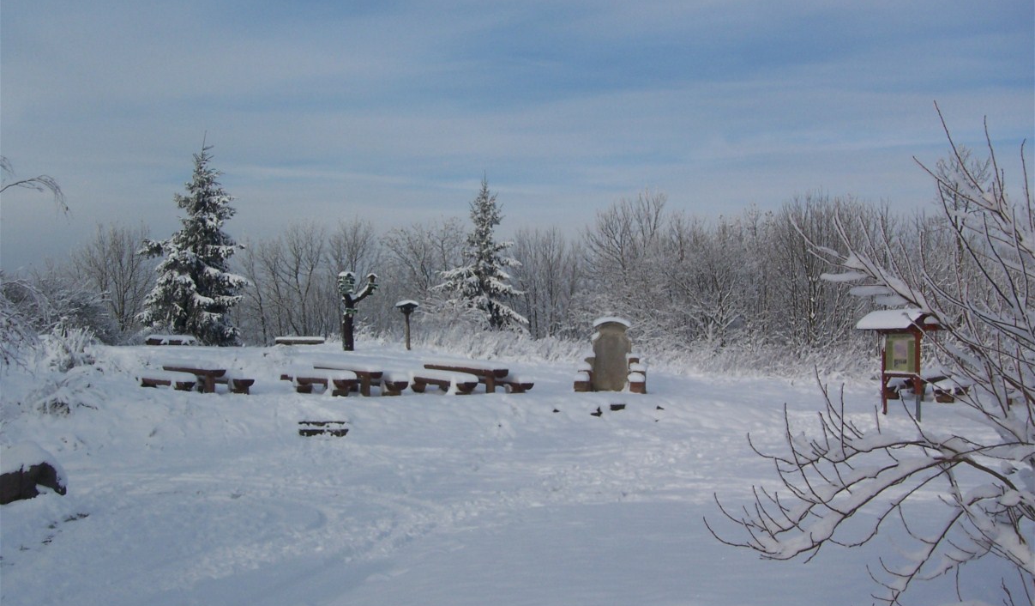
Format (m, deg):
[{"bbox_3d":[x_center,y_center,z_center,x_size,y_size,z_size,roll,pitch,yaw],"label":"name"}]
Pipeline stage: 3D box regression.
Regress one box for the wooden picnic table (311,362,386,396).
[{"bbox_3d":[-4.026,1.809,27.800,0.620,0.740,2.250,1,-1,-42],"label":"wooden picnic table"}]

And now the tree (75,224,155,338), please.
[{"bbox_3d":[-17.967,-1.013,52.000,3.600,5.200,3.500,0,-1,-19],"label":"tree"}]

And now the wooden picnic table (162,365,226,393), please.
[{"bbox_3d":[-7.899,1.854,28.500,0.620,0.740,2.200,1,-1,-42],"label":"wooden picnic table"}]

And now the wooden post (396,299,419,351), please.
[{"bbox_3d":[-3.509,0.721,37.000,0.700,1.580,0.650,0,-1,0],"label":"wooden post"}]

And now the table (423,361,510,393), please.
[{"bbox_3d":[-1.244,1.793,28.200,0.620,0.740,2.350,1,-1,-45],"label":"table"}]

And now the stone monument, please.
[{"bbox_3d":[2.305,1.236,28.500,1.050,1.820,0.400,0,-1,0],"label":"stone monument"}]

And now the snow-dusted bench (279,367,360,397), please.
[{"bbox_3d":[-4.619,1.870,27.200,0.450,0.450,2.300,1,-1,-43],"label":"snow-dusted bench"}]

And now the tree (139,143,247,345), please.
[{"bbox_3d":[-11.671,-2.115,42.000,3.800,7.200,3.800,0,-1,-15],"label":"tree"}]

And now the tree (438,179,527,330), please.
[{"bbox_3d":[-1.356,-1.836,45.000,3.350,5.800,3.350,0,-1,0],"label":"tree"}]

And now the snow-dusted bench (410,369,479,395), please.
[{"bbox_3d":[-1.718,1.890,27.500,0.450,0.450,2.050,1,-1,-45],"label":"snow-dusted bench"}]

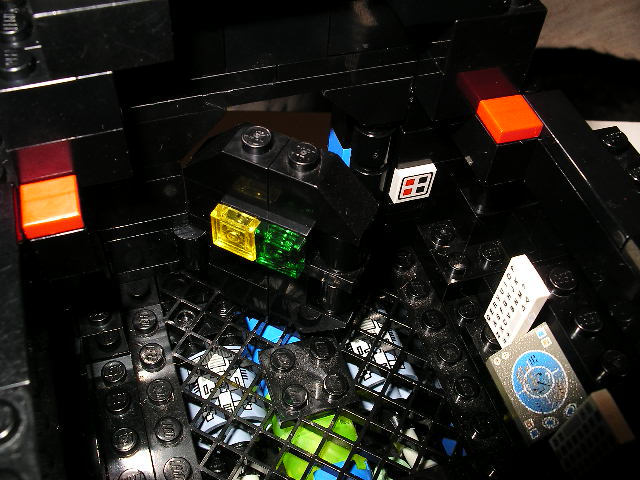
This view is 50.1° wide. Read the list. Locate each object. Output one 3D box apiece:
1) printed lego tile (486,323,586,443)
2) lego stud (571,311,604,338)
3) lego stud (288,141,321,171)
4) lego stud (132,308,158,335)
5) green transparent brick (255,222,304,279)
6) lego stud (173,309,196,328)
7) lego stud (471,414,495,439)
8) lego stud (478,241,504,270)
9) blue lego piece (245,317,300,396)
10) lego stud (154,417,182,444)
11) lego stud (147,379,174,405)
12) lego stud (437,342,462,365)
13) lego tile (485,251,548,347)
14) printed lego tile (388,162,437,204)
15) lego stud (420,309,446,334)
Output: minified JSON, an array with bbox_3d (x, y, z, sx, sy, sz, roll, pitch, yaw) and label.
[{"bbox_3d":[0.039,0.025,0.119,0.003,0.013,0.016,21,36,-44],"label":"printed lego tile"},{"bbox_3d":[0.045,0.014,0.114,0.005,0.002,0.005,2,52,-3],"label":"lego stud"},{"bbox_3d":[-0.002,-0.013,0.104,0.005,0.002,0.005,2,52,-3],"label":"lego stud"},{"bbox_3d":[-0.035,0.016,0.136,0.005,0.002,0.005,-13,54,-14],"label":"lego stud"},{"bbox_3d":[-0.006,0.002,0.114,0.008,0.008,0.003,21,54,12],"label":"green transparent brick"},{"bbox_3d":[-0.032,0.019,0.164,0.005,0.002,0.005,2,52,-3],"label":"lego stud"},{"bbox_3d":[0.030,0.035,0.127,0.005,0.002,0.005,2,52,-3],"label":"lego stud"},{"bbox_3d":[0.036,0.003,0.144,0.005,0.002,0.005,-13,54,-14],"label":"lego stud"},{"bbox_3d":[-0.011,0.026,0.153,0.010,0.010,0.015,-13,54,-14],"label":"blue lego piece"},{"bbox_3d":[-0.027,0.034,0.123,0.005,0.002,0.005,2,52,-3],"label":"lego stud"},{"bbox_3d":[-0.030,0.028,0.127,0.005,0.002,0.005,2,52,-3],"label":"lego stud"},{"bbox_3d":[0.026,0.023,0.136,0.005,0.002,0.005,2,52,-3],"label":"lego stud"},{"bbox_3d":[0.031,0.010,0.111,0.003,0.016,0.008,-13,54,-14],"label":"lego tile"},{"bbox_3d":[0.019,-0.012,0.143,0.008,0.008,0.003,-13,54,-14],"label":"printed lego tile"},{"bbox_3d":[0.023,0.017,0.140,0.005,0.002,0.005,2,52,-3],"label":"lego stud"}]

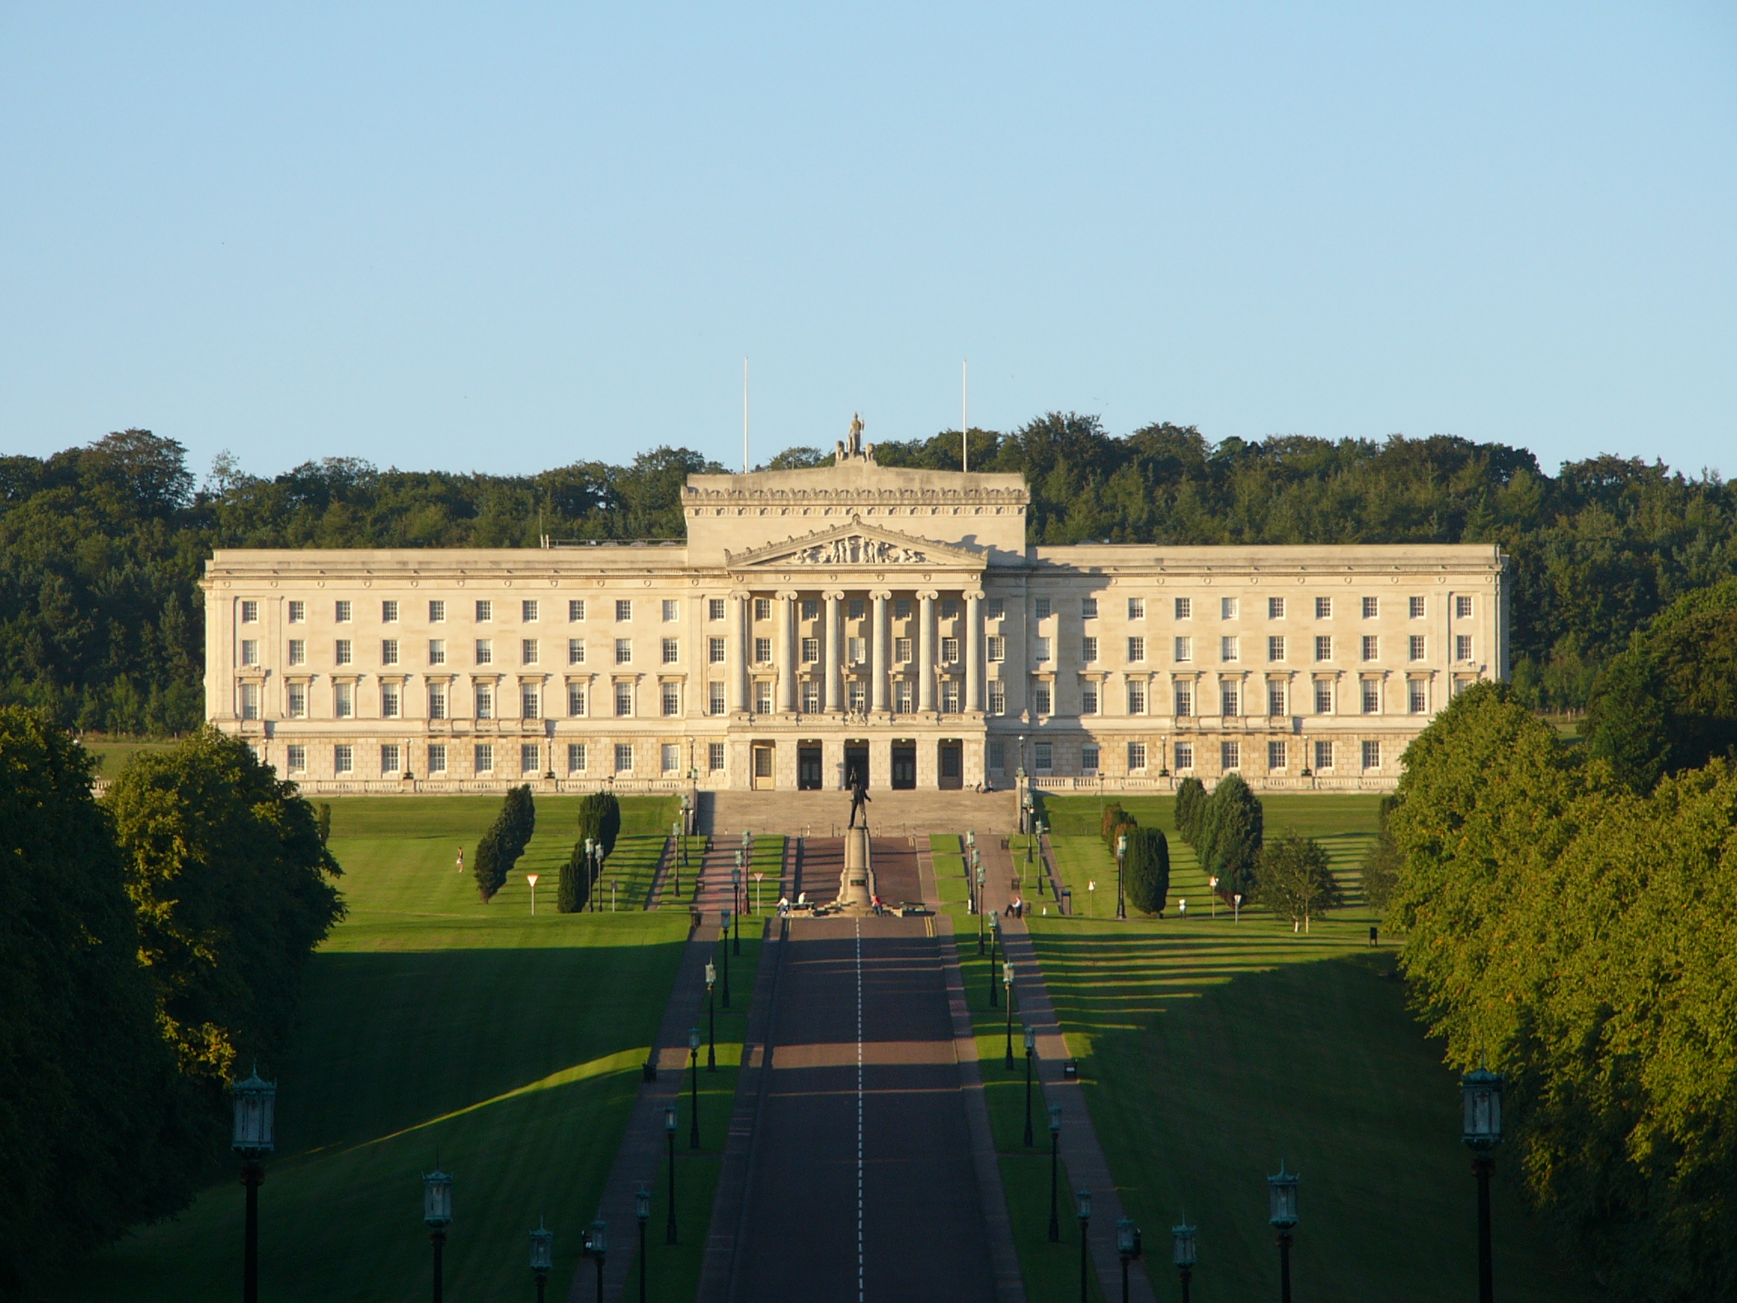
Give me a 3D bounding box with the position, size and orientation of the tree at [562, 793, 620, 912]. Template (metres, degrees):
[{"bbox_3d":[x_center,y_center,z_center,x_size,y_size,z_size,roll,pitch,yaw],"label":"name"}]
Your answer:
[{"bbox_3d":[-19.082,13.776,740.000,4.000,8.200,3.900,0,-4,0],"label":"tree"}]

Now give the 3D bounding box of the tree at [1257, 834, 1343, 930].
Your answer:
[{"bbox_3d":[27.313,14.605,685.000,5.400,6.400,5.200,0,-4,0],"label":"tree"}]

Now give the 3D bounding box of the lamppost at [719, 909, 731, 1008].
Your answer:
[{"bbox_3d":[-7.839,16.872,593.000,0.520,5.400,0.520,0,-4,0],"label":"lamppost"}]

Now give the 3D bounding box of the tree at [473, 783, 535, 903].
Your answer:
[{"bbox_3d":[-25.262,13.266,748.000,4.200,7.900,4.000,0,-4,0],"label":"tree"}]

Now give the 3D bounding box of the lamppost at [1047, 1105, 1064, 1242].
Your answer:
[{"bbox_3d":[6.961,19.467,402.500,0.500,5.100,0.500,0,-1,0],"label":"lamppost"}]

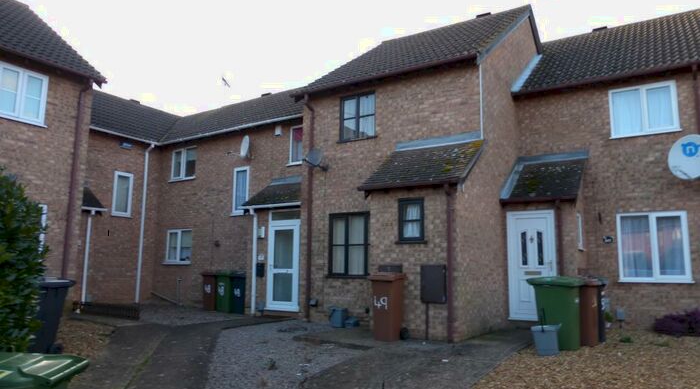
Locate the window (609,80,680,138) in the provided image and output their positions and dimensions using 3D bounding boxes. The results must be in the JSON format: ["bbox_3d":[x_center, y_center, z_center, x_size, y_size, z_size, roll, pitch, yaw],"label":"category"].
[{"bbox_3d":[5.926,-1.697,9.810,1.189,1.023,0.100,-5,-10,32],"label":"window"}]

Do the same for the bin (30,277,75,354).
[{"bbox_3d":[-4.613,1.828,7.260,0.740,1.070,0.580,6,-10,-32],"label":"bin"}]

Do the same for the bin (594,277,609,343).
[{"bbox_3d":[3.984,1.967,8.318,0.710,1.060,0.560,-7,-11,42],"label":"bin"}]

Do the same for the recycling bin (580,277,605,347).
[{"bbox_3d":[3.718,1.913,7.934,0.660,1.050,0.530,-7,-11,42],"label":"recycling bin"}]

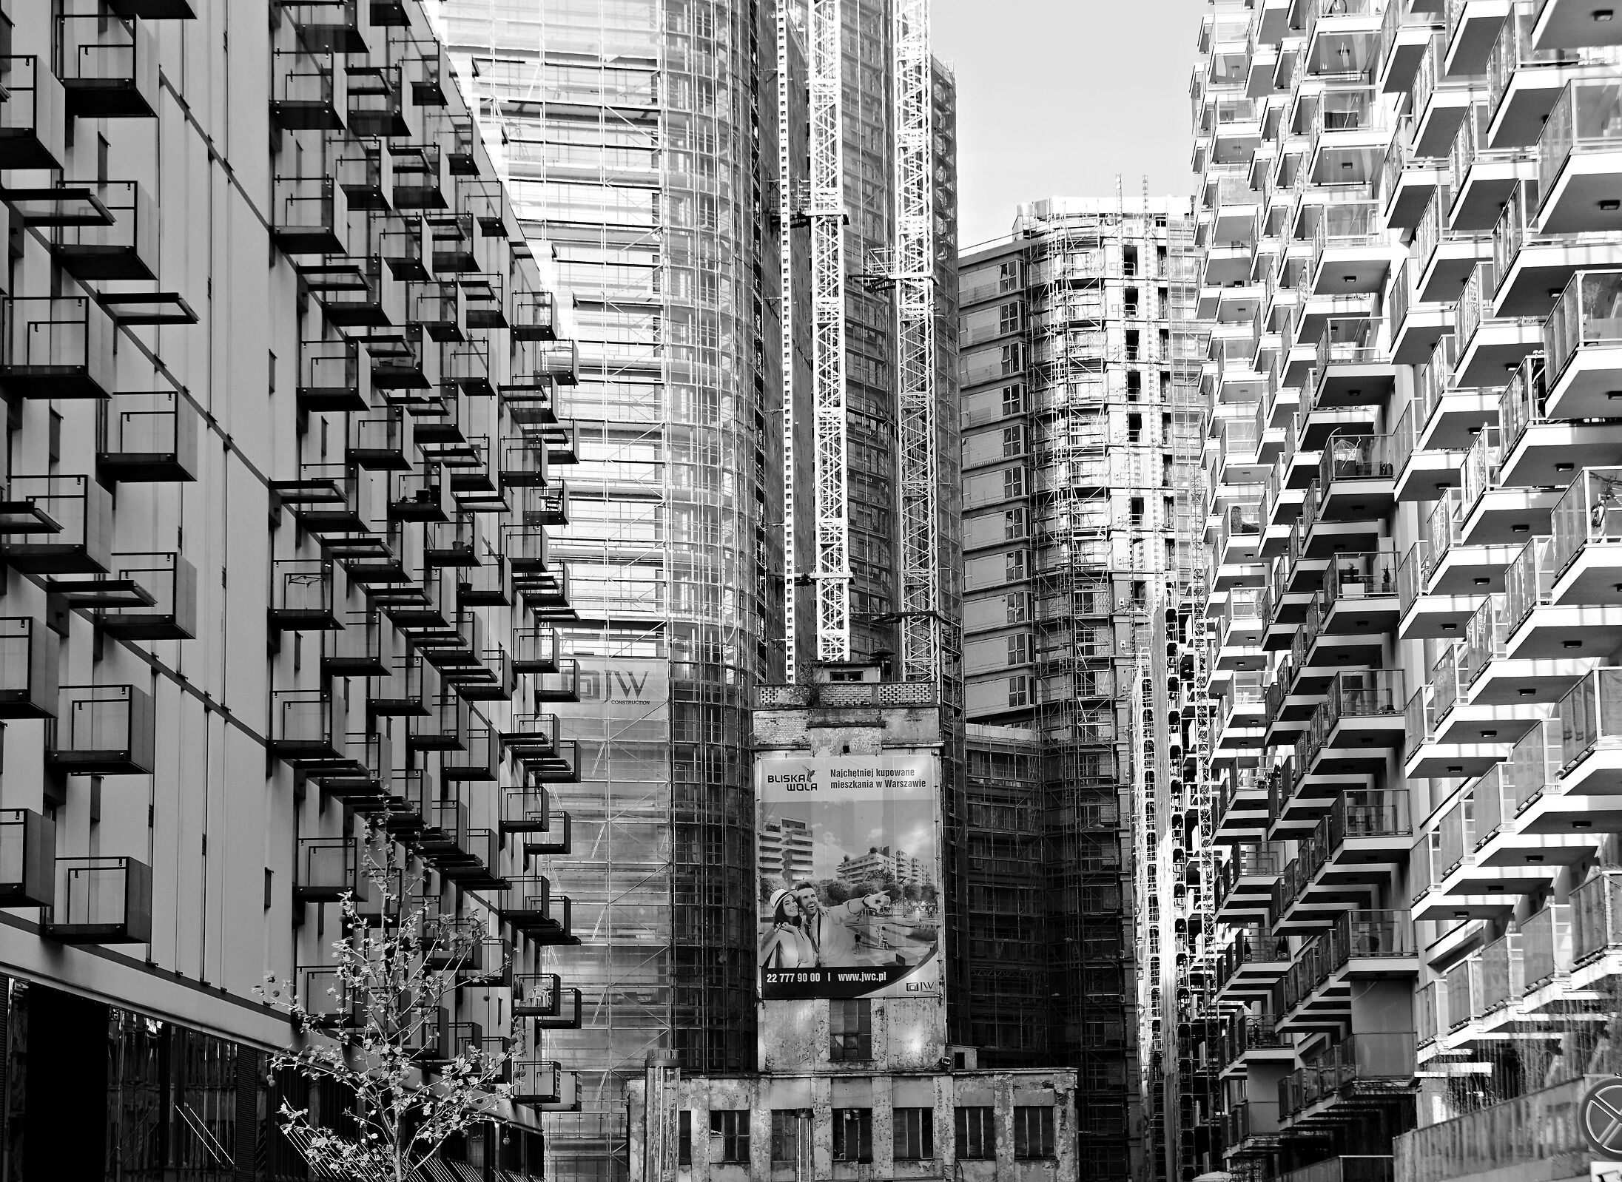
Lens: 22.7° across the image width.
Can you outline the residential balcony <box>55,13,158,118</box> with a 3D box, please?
[{"bbox_3d":[-11.911,-8.856,68.382,1.407,1.264,1.828,-1,-9,2],"label":"residential balcony"}]

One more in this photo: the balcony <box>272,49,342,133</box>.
[{"bbox_3d":[-11.235,-11.189,90.550,1.407,1.264,1.828,-1,-9,2],"label":"balcony"}]

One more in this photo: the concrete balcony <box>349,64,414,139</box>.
[{"bbox_3d":[-10.721,-12.135,100.425,1.420,1.265,1.747,-1,-9,3],"label":"concrete balcony"}]

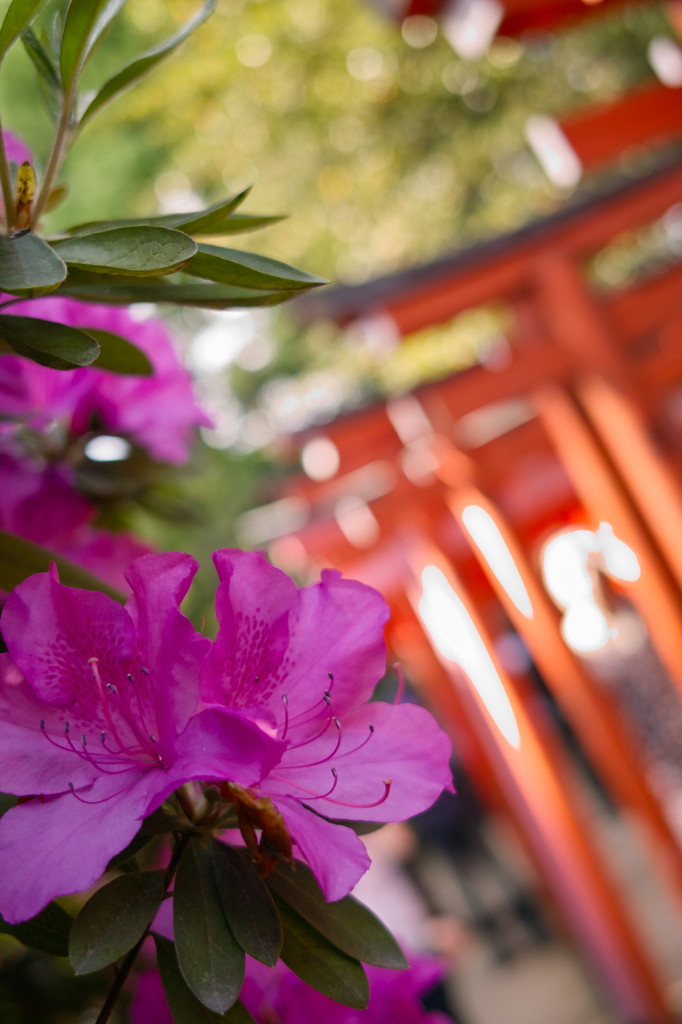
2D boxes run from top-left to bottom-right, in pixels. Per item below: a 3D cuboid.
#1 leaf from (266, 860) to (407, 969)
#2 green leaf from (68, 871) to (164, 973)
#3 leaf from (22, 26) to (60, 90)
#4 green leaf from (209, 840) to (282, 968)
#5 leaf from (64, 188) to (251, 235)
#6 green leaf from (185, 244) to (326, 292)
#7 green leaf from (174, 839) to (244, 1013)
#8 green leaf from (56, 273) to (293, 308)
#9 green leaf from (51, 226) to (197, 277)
[{"bbox_3d":[-0.004,0.126,0.374,0.020,0.063,0.007,-53,-12,-17],"label":"leaf"},{"bbox_3d":[-0.070,0.131,0.373,0.043,0.020,0.007,-48,-20,-19],"label":"green leaf"},{"bbox_3d":[-0.101,-0.154,0.395,0.005,0.033,0.009,-38,-19,17],"label":"leaf"},{"bbox_3d":[-0.031,0.121,0.364,0.019,0.046,0.007,-27,-21,-17],"label":"green leaf"},{"bbox_3d":[-0.061,-0.097,0.384,0.065,0.011,0.019,-14,11,-11],"label":"leaf"},{"bbox_3d":[-0.045,-0.077,0.367,0.083,0.010,0.020,10,13,10],"label":"green leaf"},{"bbox_3d":[-0.041,0.126,0.358,0.021,0.054,0.007,-13,-25,2],"label":"green leaf"},{"bbox_3d":[-0.053,-0.071,0.373,0.085,0.009,0.020,2,14,7],"label":"green leaf"},{"bbox_3d":[-0.068,-0.080,0.356,0.058,0.009,0.021,9,34,29],"label":"green leaf"}]

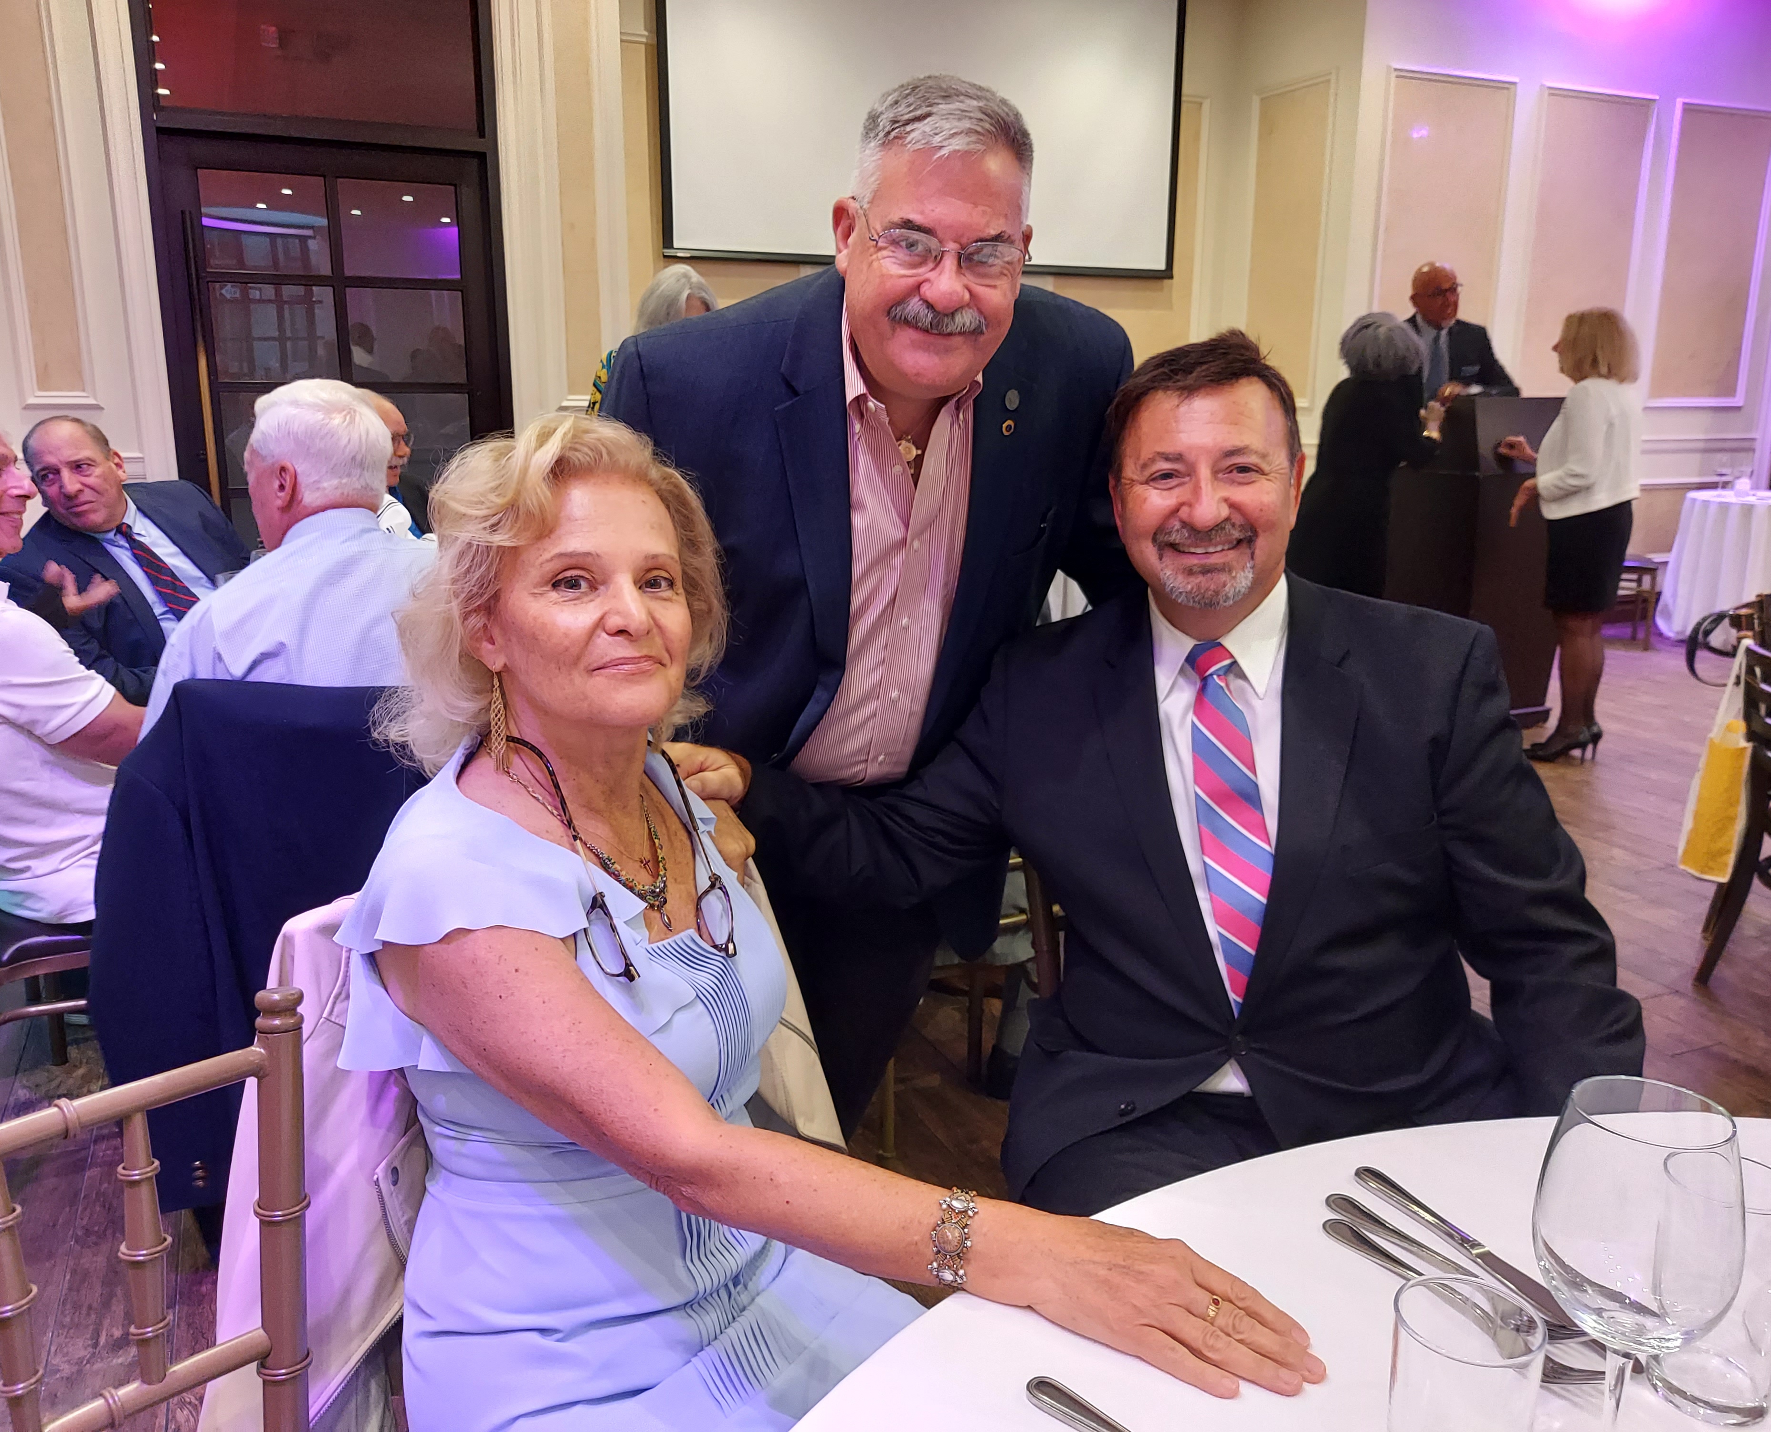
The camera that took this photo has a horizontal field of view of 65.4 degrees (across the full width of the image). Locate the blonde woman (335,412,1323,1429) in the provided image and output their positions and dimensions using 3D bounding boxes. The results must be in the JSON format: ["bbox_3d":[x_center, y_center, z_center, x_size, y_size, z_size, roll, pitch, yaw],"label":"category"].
[{"bbox_3d":[-0.112,0.454,0.967,0.520,1.300,0.700,-10,16,-37],"label":"blonde woman"}]

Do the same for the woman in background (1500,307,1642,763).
[{"bbox_3d":[2.513,-0.655,5.060,0.460,1.640,0.450,5,14,19],"label":"woman in background"}]

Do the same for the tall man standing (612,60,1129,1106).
[{"bbox_3d":[-0.021,0.155,1.616,0.600,1.590,0.680,-1,13,-4],"label":"tall man standing"}]

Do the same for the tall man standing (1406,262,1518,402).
[{"bbox_3d":[2.194,-0.861,5.546,0.520,1.820,0.400,0,13,-3],"label":"tall man standing"}]

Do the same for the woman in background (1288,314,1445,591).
[{"bbox_3d":[1.763,-0.637,5.034,0.500,1.610,0.460,10,16,36],"label":"woman in background"}]

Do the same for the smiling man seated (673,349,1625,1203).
[{"bbox_3d":[0.229,0.363,1.233,0.760,1.360,0.760,2,13,8],"label":"smiling man seated"}]

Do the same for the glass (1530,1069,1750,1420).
[{"bbox_3d":[0.368,0.297,0.679,0.092,0.218,0.092,0,13,0],"label":"glass"}]

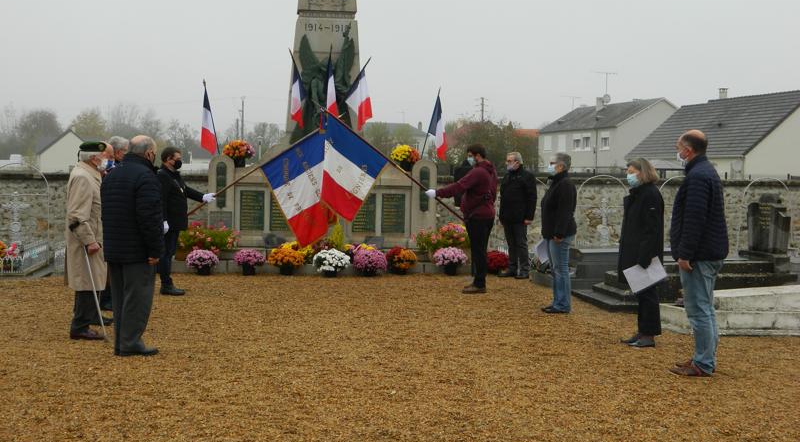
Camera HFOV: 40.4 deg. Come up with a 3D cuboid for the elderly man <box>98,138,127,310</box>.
[{"bbox_3d":[-2.844,0.027,10.860,0.360,1.735,0.530,0,3,-15],"label":"elderly man"}]

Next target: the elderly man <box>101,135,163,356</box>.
[{"bbox_3d":[-2.058,0.184,8.420,0.340,1.694,0.520,-1,3,-39],"label":"elderly man"}]

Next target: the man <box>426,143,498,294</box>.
[{"bbox_3d":[0.730,-0.030,12.900,0.840,1.770,0.520,1,3,1],"label":"man"}]

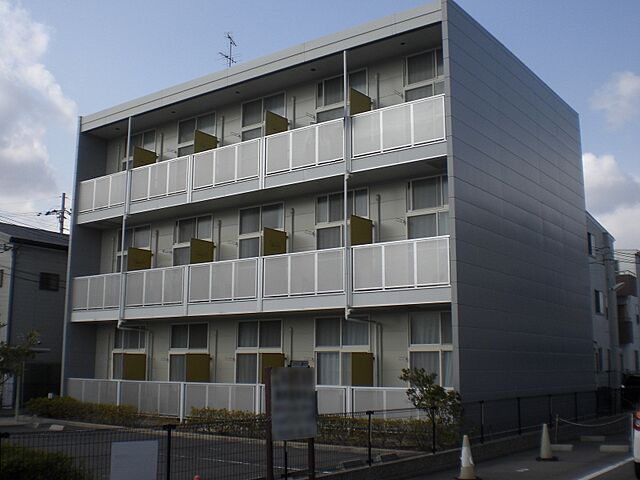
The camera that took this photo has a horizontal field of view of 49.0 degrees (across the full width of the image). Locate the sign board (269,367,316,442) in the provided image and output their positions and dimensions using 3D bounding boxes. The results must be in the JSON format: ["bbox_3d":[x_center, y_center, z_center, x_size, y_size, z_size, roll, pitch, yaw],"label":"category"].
[{"bbox_3d":[-0.349,2.180,9.350,0.700,0.950,0.050,7,-12,-35],"label":"sign board"}]

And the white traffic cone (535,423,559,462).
[{"bbox_3d":[4.637,4.138,14.408,0.370,0.690,0.370,-7,-12,35],"label":"white traffic cone"}]

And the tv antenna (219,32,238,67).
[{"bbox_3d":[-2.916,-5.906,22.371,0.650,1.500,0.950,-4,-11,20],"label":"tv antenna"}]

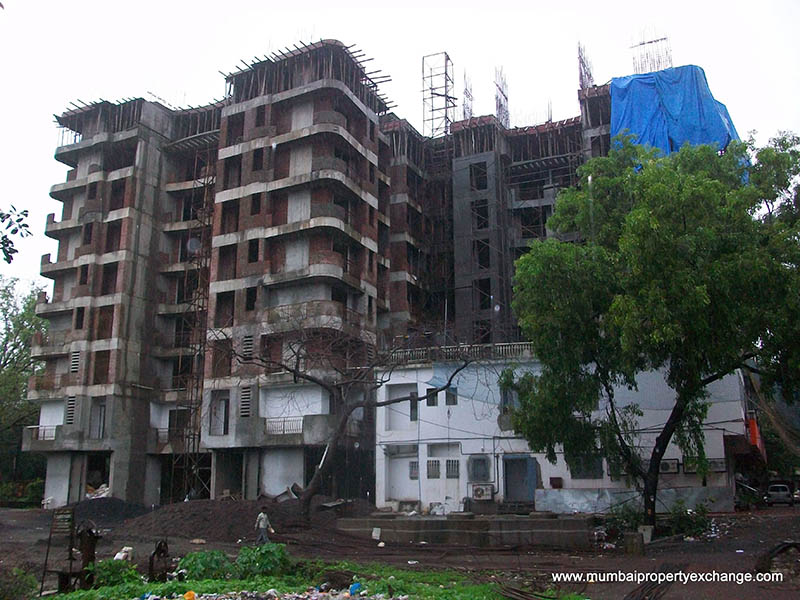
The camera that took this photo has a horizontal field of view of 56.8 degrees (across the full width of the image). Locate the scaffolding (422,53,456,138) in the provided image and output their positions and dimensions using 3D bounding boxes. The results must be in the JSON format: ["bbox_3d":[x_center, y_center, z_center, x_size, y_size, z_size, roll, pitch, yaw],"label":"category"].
[{"bbox_3d":[3.160,-16.361,60.306,1.950,7.100,1.950,-5,-14,20],"label":"scaffolding"}]

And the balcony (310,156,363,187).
[{"bbox_3d":[-4.127,-7.641,45.333,1.700,1.350,2.500,-7,-15,27],"label":"balcony"}]

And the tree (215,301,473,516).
[{"bbox_3d":[-2.808,5.316,36.811,12.400,10.400,8.500,0,-14,0],"label":"tree"}]

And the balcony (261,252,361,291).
[{"bbox_3d":[-5.455,-1.452,45.428,4.900,1.450,3.900,-7,-15,27],"label":"balcony"}]

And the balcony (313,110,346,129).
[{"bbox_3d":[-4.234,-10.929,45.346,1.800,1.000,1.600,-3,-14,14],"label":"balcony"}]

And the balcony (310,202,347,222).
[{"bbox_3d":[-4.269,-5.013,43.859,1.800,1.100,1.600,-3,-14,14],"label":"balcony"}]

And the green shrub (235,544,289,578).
[{"bbox_3d":[-3.549,6.699,18.951,1.380,0.830,1.400,0,-14,0],"label":"green shrub"}]

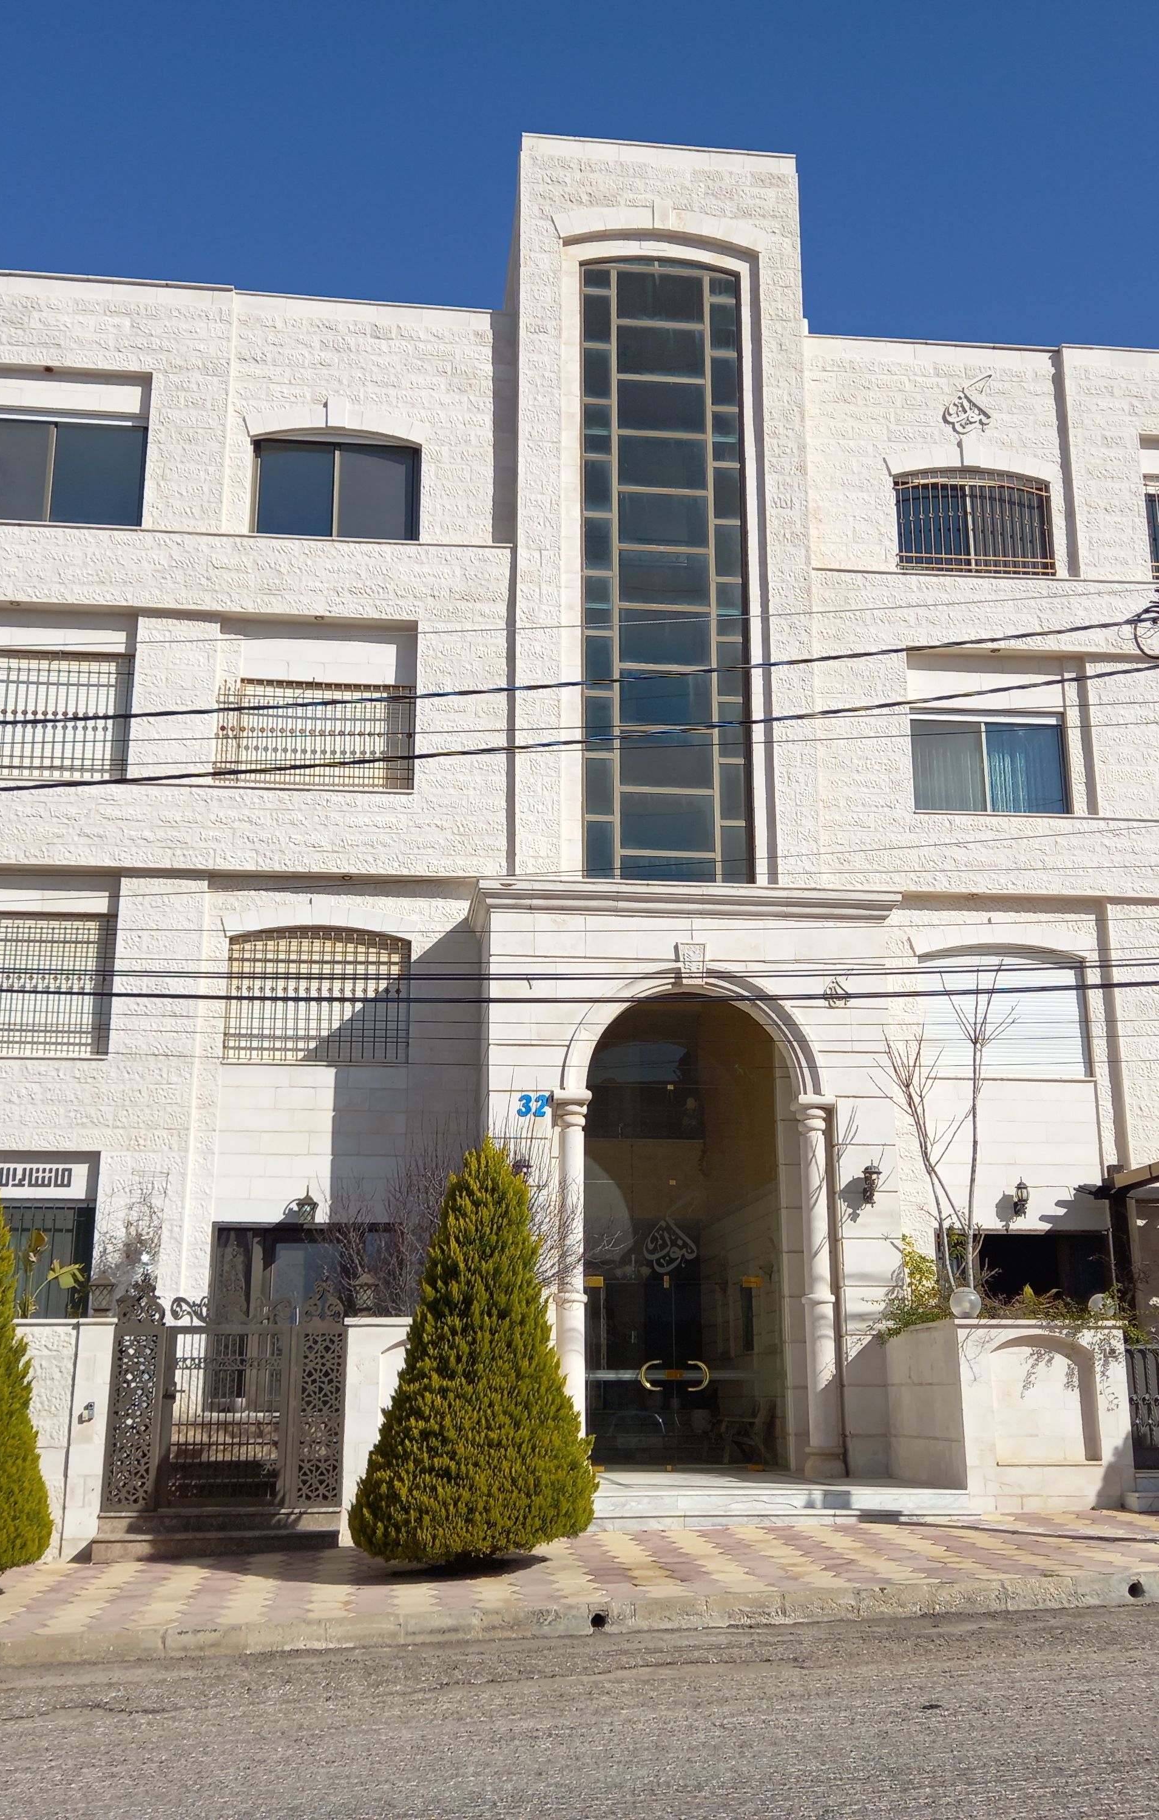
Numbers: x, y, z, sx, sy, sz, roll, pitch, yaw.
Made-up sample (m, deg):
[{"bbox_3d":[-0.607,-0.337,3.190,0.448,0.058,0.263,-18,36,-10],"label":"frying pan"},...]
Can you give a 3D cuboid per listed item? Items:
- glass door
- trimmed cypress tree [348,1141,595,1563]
[{"bbox_3d":[1.167,3.706,20.630,2.450,5.500,0.120,2,-16,-6],"label":"glass door"},{"bbox_3d":[-0.846,3.553,14.269,1.960,3.300,1.960,2,-16,-6],"label":"trimmed cypress tree"}]

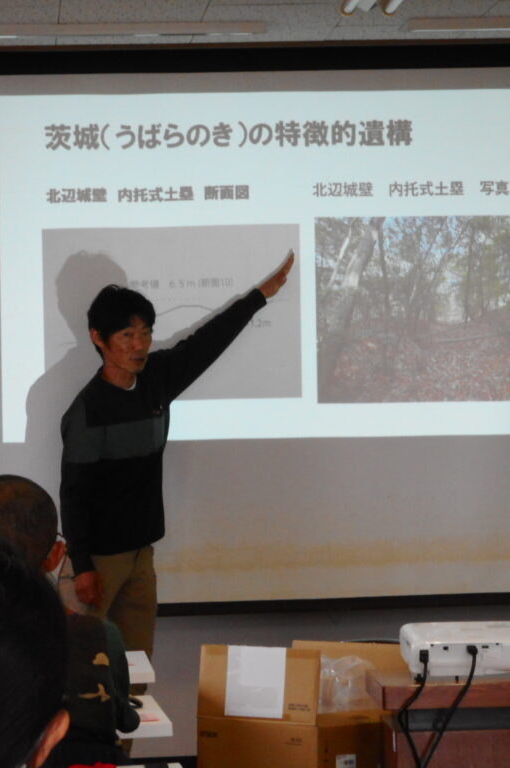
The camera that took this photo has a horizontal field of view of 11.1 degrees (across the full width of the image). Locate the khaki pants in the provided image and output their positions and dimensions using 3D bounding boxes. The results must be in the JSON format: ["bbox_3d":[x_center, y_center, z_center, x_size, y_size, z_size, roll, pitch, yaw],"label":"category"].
[{"bbox_3d":[-0.447,0.899,8.500,0.360,0.930,0.260,-1,-1,-37],"label":"khaki pants"}]

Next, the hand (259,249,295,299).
[{"bbox_3d":[0.080,-0.370,8.930,0.065,0.188,0.090,36,0,0],"label":"hand"}]

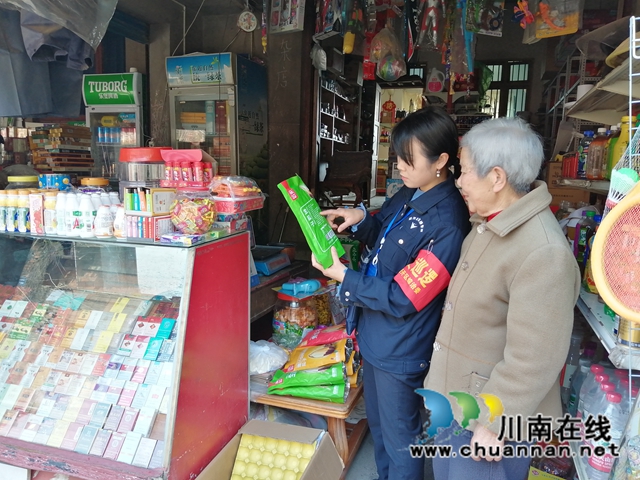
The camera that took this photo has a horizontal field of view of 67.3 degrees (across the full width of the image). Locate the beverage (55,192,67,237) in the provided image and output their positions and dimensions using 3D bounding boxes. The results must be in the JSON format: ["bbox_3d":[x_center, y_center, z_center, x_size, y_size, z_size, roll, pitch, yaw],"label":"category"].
[{"bbox_3d":[-0.909,-0.091,1.675,0.050,0.147,0.050,4,10,17],"label":"beverage"}]

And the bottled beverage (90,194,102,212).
[{"bbox_3d":[-0.774,-0.089,1.666,0.048,0.148,0.048,4,9,13],"label":"bottled beverage"}]

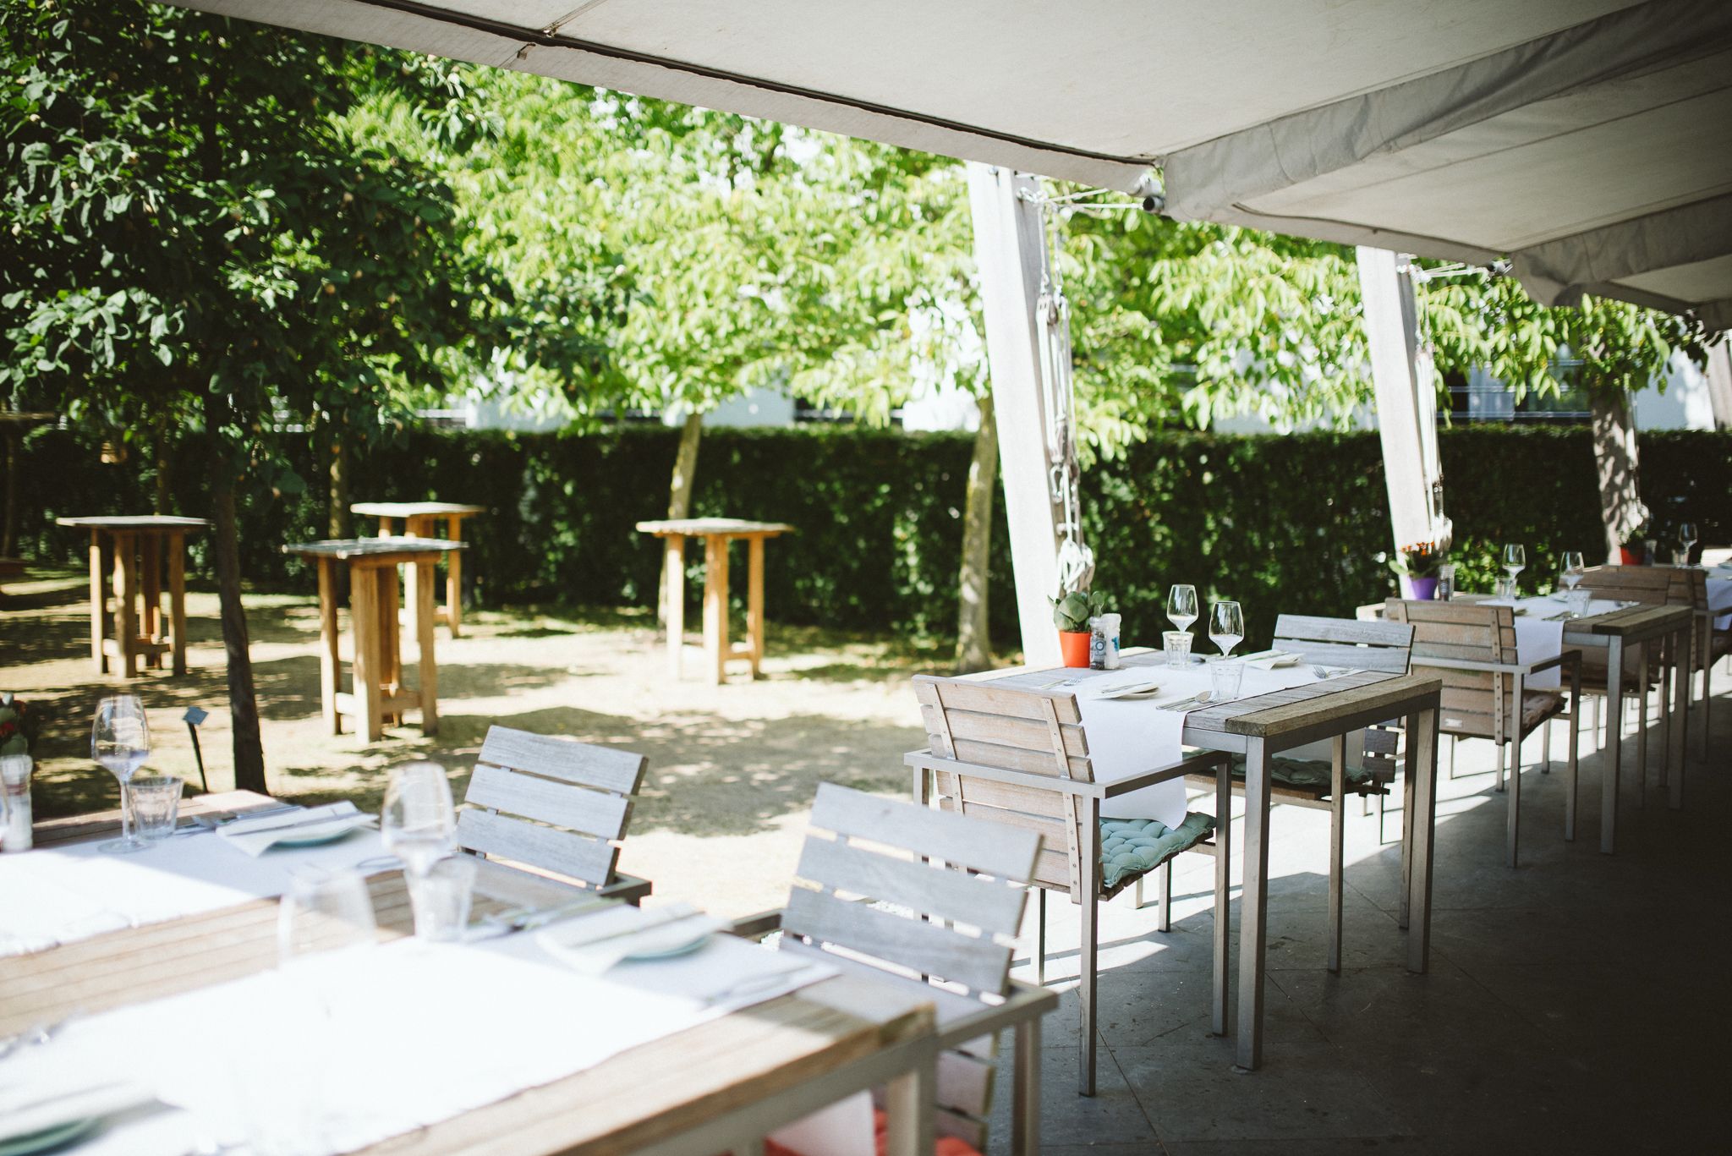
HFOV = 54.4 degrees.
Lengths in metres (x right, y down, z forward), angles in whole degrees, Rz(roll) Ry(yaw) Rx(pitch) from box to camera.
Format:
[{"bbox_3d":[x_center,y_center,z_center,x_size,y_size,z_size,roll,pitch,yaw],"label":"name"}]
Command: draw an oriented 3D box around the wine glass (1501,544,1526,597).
[{"bbox_3d":[2.493,-0.026,6.471,0.085,0.206,0.085,5,7,40],"label":"wine glass"}]

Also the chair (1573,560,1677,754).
[{"bbox_3d":[2.838,0.411,6.555,0.520,0.830,0.580,5,7,40],"label":"chair"}]

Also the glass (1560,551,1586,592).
[{"bbox_3d":[2.509,0.017,5.969,0.085,0.208,0.085,5,7,40],"label":"glass"}]

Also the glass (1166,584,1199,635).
[{"bbox_3d":[0.848,0.124,4.497,0.085,0.208,0.085,5,7,40],"label":"glass"}]

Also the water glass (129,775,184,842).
[{"bbox_3d":[-1.041,0.337,2.469,0.079,0.087,0.079,5,7,41],"label":"water glass"}]

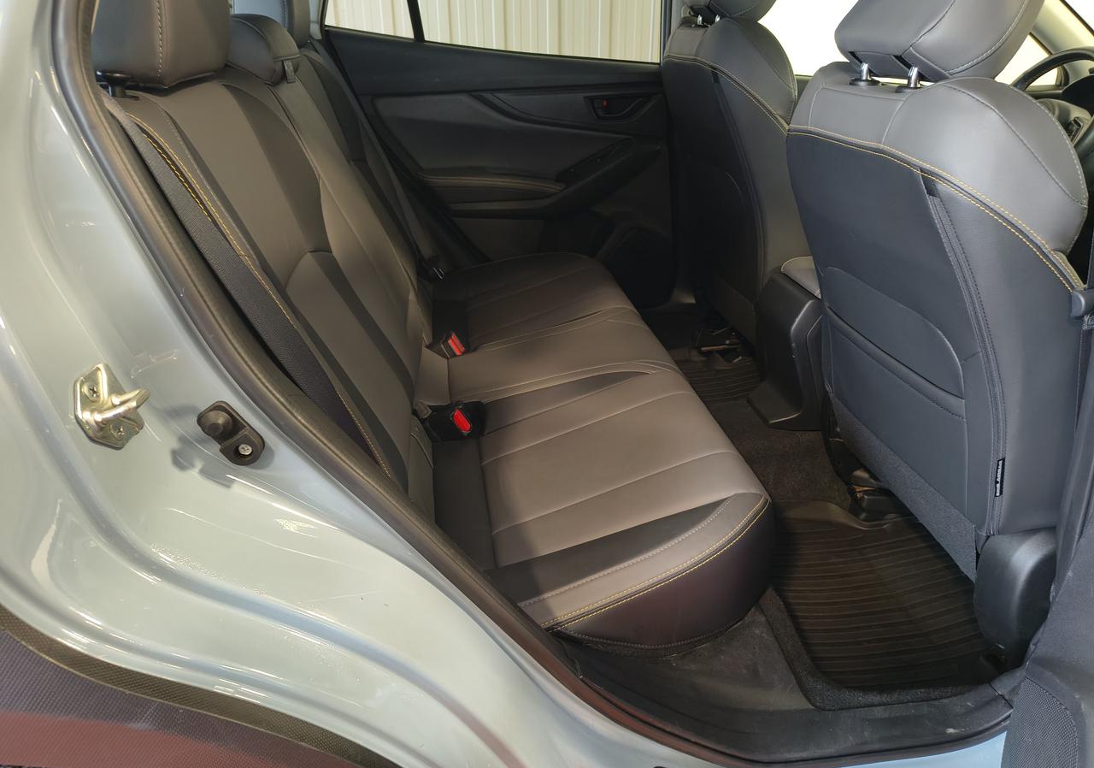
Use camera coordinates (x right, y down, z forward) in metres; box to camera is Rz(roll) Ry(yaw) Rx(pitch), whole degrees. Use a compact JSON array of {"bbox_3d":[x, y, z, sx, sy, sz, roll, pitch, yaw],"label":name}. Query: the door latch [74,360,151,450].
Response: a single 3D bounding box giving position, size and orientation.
[{"bbox_3d":[-0.357,0.018,0.620,0.038,0.062,0.045,-11,23,4],"label":"door latch"}]

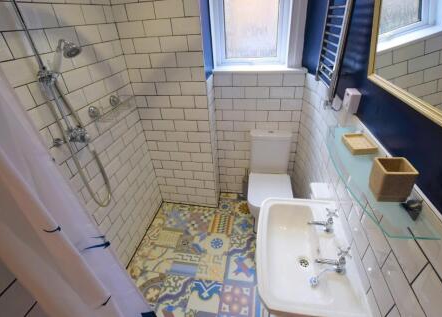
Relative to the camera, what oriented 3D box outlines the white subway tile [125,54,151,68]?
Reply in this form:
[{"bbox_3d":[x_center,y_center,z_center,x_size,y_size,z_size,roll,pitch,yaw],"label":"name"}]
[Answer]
[{"bbox_3d":[-0.615,-0.724,1.480,0.200,0.100,0.010,2,34,7],"label":"white subway tile"}]

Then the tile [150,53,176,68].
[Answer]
[{"bbox_3d":[-0.439,-0.749,1.523,0.200,0.100,0.010,3,34,10],"label":"tile"}]

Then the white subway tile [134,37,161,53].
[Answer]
[{"bbox_3d":[-0.520,-0.803,1.411,0.200,0.100,0.010,2,34,7],"label":"white subway tile"}]

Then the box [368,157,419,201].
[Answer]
[{"bbox_3d":[0.521,0.068,0.611,0.083,0.098,0.078,2,34,7],"label":"box"}]

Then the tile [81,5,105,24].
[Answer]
[{"bbox_3d":[-0.815,-0.926,1.279,0.010,0.100,0.200,3,34,10],"label":"tile"}]

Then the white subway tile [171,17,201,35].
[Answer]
[{"bbox_3d":[-0.229,-0.877,1.319,0.200,0.100,0.010,2,34,7],"label":"white subway tile"}]

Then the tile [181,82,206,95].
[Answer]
[{"bbox_3d":[-0.212,-0.543,1.549,0.200,0.100,0.010,2,34,7],"label":"tile"}]

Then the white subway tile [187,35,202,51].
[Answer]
[{"bbox_3d":[-0.186,-0.829,1.429,0.103,0.100,0.010,3,34,10],"label":"white subway tile"}]

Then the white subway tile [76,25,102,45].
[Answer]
[{"bbox_3d":[-0.837,-0.782,1.258,0.010,0.100,0.200,3,34,10],"label":"white subway tile"}]

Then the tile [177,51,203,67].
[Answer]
[{"bbox_3d":[-0.232,-0.745,1.497,0.200,0.100,0.010,3,34,10],"label":"tile"}]

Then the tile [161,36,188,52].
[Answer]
[{"bbox_3d":[-0.324,-0.799,1.387,0.200,0.100,0.010,2,34,7],"label":"tile"}]

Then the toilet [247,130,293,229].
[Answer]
[{"bbox_3d":[0.445,0.260,1.817,0.380,0.810,0.630,2,34,7],"label":"toilet"}]

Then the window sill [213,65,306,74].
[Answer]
[{"bbox_3d":[0.308,-0.717,1.617,0.745,0.030,0.125,3,34,10],"label":"window sill"}]

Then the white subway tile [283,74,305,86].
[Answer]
[{"bbox_3d":[0.577,-0.614,1.562,0.175,0.100,0.010,2,34,7],"label":"white subway tile"}]

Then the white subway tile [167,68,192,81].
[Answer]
[{"bbox_3d":[-0.319,-0.632,1.502,0.200,0.100,0.010,2,34,7],"label":"white subway tile"}]

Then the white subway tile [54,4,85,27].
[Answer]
[{"bbox_3d":[-0.860,-0.813,1.131,0.010,0.100,0.200,3,34,10],"label":"white subway tile"}]

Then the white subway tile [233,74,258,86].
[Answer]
[{"bbox_3d":[0.197,-0.632,1.603,0.200,0.100,0.010,2,34,7],"label":"white subway tile"}]

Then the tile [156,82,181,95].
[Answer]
[{"bbox_3d":[-0.423,-0.560,1.601,0.200,0.100,0.010,3,34,10],"label":"tile"}]

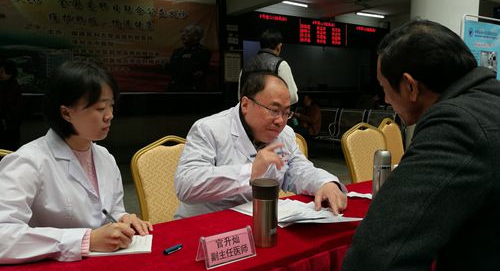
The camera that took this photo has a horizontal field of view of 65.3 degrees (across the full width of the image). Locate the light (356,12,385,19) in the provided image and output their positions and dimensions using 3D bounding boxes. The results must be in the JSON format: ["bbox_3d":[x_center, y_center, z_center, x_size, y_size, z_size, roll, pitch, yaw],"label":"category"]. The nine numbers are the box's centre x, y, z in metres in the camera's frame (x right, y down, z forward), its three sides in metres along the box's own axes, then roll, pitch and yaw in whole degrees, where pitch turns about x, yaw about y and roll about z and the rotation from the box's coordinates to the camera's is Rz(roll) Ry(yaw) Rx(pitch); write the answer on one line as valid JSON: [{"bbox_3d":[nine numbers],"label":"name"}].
[{"bbox_3d":[3.476,-3.462,11.251,1.240,0.090,0.100,-5,8,-34],"label":"light"}]

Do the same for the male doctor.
[{"bbox_3d":[-0.008,0.390,1.692,0.700,1.300,0.720,-5,8,-34],"label":"male doctor"}]

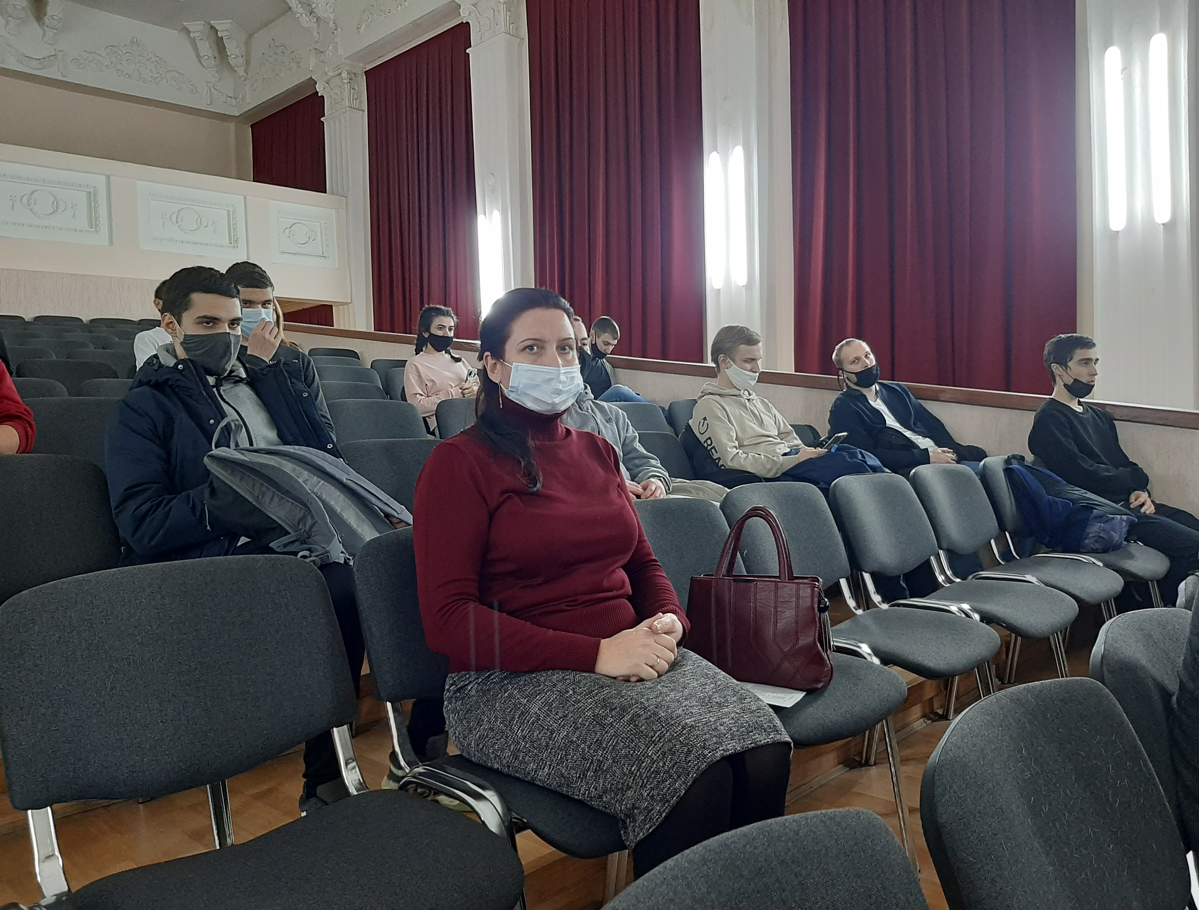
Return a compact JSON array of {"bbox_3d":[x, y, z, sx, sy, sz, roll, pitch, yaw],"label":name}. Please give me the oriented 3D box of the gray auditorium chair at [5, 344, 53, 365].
[{"bbox_3d":[-3.284,-0.225,5.407,0.561,0.820,0.535,1,3,44],"label":"gray auditorium chair"}]

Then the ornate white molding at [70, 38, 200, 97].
[{"bbox_3d":[-6.605,-5.652,13.534,0.100,0.610,1.740,8,9,43],"label":"ornate white molding"}]

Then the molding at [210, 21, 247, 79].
[{"bbox_3d":[-5.520,-6.058,14.151,0.330,0.550,0.750,-2,2,-1],"label":"molding"}]

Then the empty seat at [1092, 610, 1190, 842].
[{"bbox_3d":[1.112,0.673,1.468,0.561,0.820,0.535,1,3,44],"label":"empty seat"}]

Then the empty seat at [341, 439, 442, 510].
[{"bbox_3d":[-0.436,0.357,2.785,0.580,0.820,0.540,1,4,44],"label":"empty seat"}]

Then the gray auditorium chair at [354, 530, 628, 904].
[{"bbox_3d":[-0.072,0.539,1.654,0.561,0.820,0.535,1,3,44],"label":"gray auditorium chair"}]

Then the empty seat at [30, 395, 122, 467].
[{"bbox_3d":[-1.492,0.229,3.007,0.600,0.820,0.530,0,3,44],"label":"empty seat"}]

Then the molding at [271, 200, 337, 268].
[{"bbox_3d":[-3.836,-2.865,12.366,0.060,0.787,0.948,1,4,44],"label":"molding"}]

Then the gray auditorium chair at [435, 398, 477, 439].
[{"bbox_3d":[-0.379,0.151,4.171,0.561,0.820,0.535,1,3,44],"label":"gray auditorium chair"}]

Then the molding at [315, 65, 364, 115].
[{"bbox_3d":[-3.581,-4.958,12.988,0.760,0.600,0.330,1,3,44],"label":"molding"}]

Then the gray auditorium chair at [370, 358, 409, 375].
[{"bbox_3d":[-1.393,-0.339,7.199,0.580,0.820,0.540,1,4,44],"label":"gray auditorium chair"}]

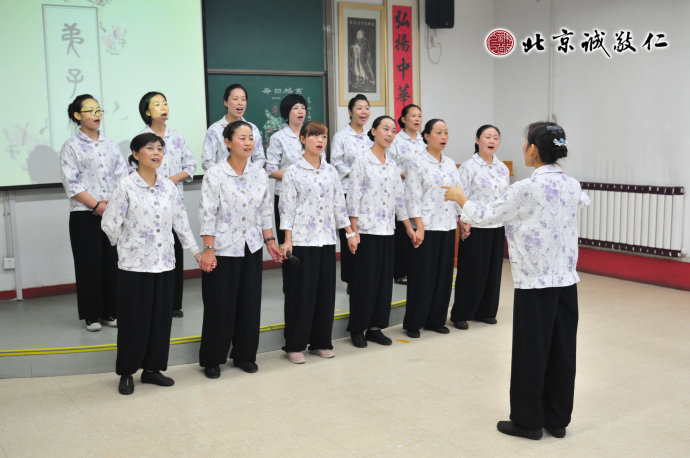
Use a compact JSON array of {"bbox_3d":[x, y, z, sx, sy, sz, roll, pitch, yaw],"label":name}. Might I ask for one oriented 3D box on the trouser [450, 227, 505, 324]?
[{"bbox_3d":[1.059,0.338,6.097,0.400,0.800,0.300,-4,8,-22],"label":"trouser"}]

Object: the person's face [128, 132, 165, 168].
[{"bbox_3d":[-1.203,-0.475,4.650,0.195,0.220,0.165,5,9,40],"label":"person's face"}]

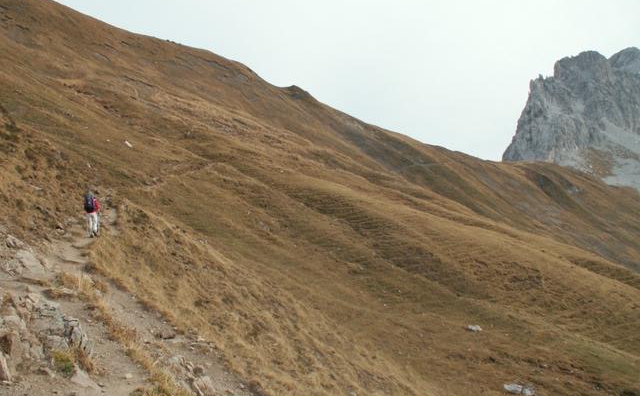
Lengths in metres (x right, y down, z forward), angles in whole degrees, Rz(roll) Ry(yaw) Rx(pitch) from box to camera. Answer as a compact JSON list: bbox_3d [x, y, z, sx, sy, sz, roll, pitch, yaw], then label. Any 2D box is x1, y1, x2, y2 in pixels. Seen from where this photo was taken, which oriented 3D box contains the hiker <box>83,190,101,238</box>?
[{"bbox_3d":[-8.250,0.600,23.400,0.570,1.720,0.520,0,0,3],"label":"hiker"}]

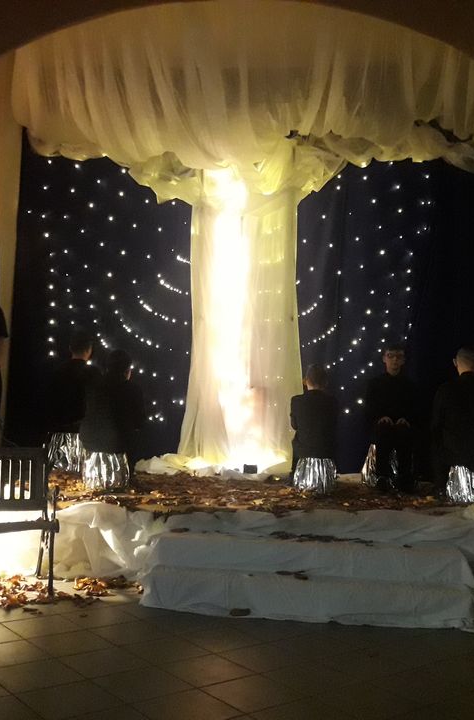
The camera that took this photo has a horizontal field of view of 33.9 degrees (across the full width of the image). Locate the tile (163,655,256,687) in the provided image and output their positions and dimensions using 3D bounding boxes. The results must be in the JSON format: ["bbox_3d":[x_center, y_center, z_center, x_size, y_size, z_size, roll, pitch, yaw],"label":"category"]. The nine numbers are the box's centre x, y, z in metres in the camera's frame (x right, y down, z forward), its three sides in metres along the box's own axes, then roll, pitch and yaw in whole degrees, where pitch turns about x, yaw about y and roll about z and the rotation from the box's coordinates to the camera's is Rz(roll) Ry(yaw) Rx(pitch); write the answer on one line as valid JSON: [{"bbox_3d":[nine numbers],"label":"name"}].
[{"bbox_3d":[-0.129,1.310,3.270,0.307,0.010,0.307,5,-4,-38],"label":"tile"}]

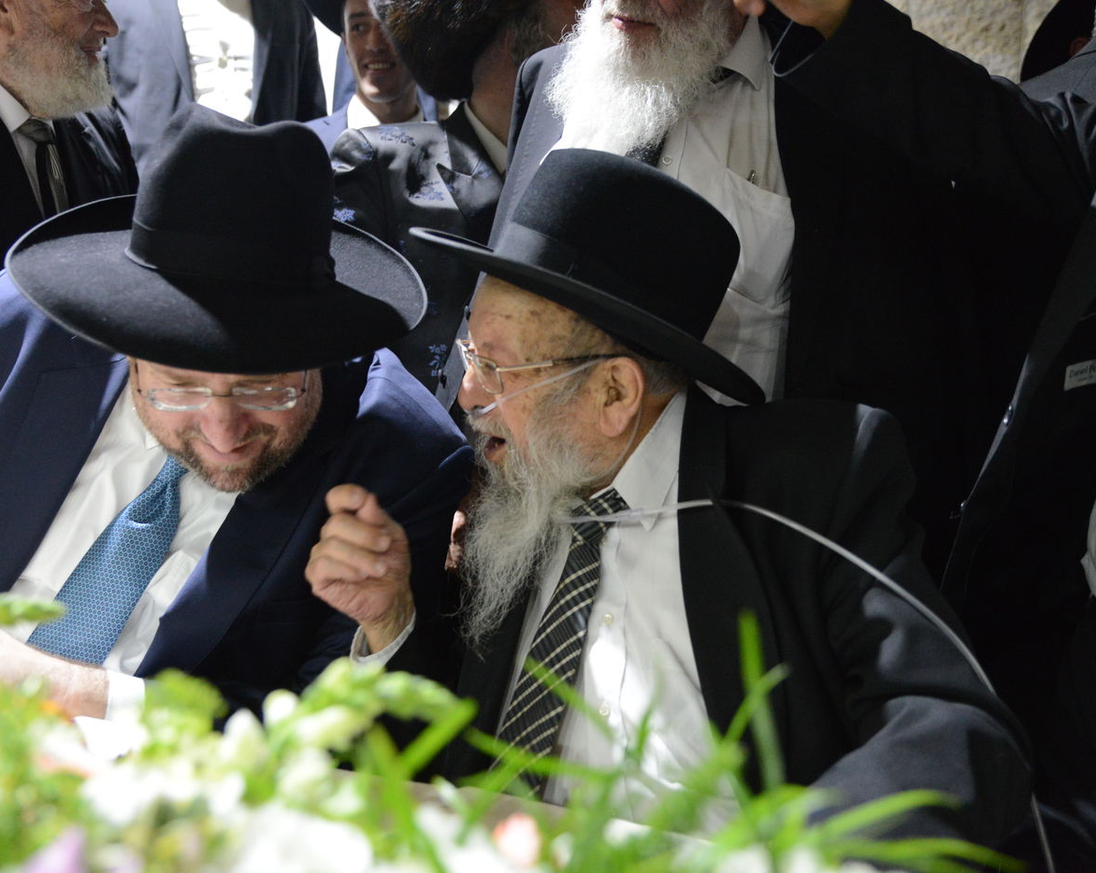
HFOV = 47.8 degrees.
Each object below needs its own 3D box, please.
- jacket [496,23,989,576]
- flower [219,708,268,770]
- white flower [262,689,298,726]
[{"bbox_3d":[0.220,-0.090,1.450,0.580,0.770,0.340,2,5,17],"label":"jacket"},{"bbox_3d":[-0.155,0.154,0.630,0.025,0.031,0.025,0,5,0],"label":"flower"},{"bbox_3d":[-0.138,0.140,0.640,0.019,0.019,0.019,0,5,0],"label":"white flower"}]

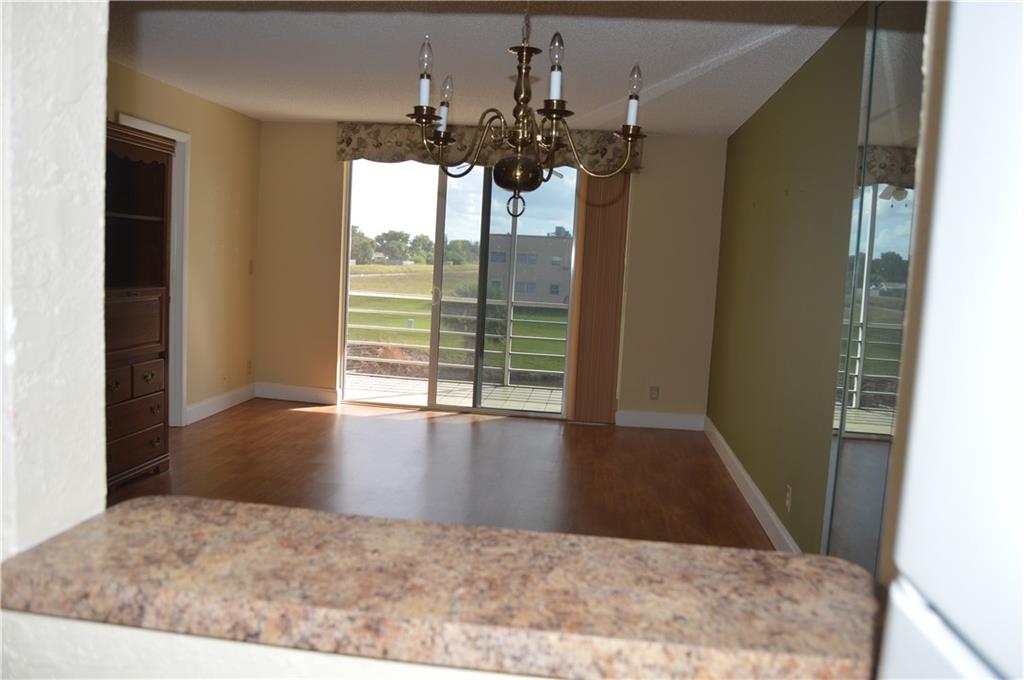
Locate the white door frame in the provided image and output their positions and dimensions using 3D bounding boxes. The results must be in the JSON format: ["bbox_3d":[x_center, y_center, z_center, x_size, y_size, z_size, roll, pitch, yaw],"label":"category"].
[{"bbox_3d":[-2.459,-0.376,5.226,0.124,2.128,0.812,4,6,6],"label":"white door frame"}]

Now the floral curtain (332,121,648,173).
[{"bbox_3d":[-0.198,-1.582,6.319,2.525,0.327,0.129,4,6,6],"label":"floral curtain"}]

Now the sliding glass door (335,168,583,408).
[{"bbox_3d":[-0.376,-0.437,6.576,2.208,2.158,0.099,4,6,6],"label":"sliding glass door"}]

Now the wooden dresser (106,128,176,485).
[{"bbox_3d":[-2.268,-0.158,4.166,0.476,1.950,0.767,4,6,6],"label":"wooden dresser"}]

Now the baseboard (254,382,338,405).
[{"bbox_3d":[-1.912,0.477,6.793,0.753,0.142,0.020,4,6,6],"label":"baseboard"}]

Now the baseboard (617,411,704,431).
[{"bbox_3d":[1.252,0.681,6.443,0.743,0.131,0.020,4,6,6],"label":"baseboard"}]

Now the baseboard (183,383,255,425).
[{"bbox_3d":[-2.340,0.509,6.284,0.020,0.148,1.132,4,6,6],"label":"baseboard"}]

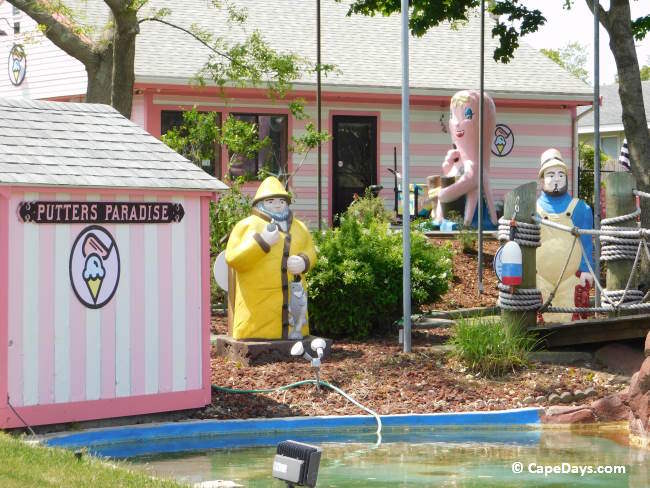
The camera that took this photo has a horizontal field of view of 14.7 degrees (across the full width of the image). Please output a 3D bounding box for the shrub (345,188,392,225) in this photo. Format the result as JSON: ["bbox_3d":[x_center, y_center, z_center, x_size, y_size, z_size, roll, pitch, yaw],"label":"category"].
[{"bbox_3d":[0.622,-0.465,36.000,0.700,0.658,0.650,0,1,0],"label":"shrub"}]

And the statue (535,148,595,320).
[{"bbox_3d":[2.436,-0.071,25.500,0.620,1.793,0.500,0,1,12],"label":"statue"}]

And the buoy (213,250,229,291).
[{"bbox_3d":[-0.865,0.264,24.600,0.400,0.420,0.360,0,1,0],"label":"buoy"}]

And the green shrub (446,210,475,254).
[{"bbox_3d":[1.979,-0.181,36.500,0.430,0.609,0.420,0,1,0],"label":"green shrub"}]

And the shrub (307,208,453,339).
[{"bbox_3d":[0.540,0.304,25.900,1.520,1.338,1.400,0,1,0],"label":"shrub"}]

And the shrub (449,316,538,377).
[{"bbox_3d":[1.540,0.937,23.000,0.800,0.548,0.700,0,1,0],"label":"shrub"}]

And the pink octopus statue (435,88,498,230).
[{"bbox_3d":[2.434,-1.488,43.300,1.000,2.374,1.000,0,1,38],"label":"pink octopus statue"}]

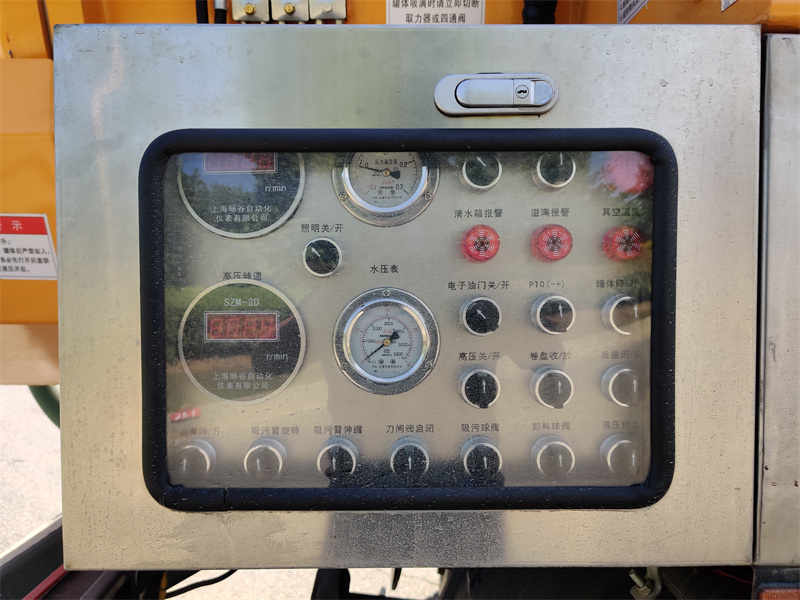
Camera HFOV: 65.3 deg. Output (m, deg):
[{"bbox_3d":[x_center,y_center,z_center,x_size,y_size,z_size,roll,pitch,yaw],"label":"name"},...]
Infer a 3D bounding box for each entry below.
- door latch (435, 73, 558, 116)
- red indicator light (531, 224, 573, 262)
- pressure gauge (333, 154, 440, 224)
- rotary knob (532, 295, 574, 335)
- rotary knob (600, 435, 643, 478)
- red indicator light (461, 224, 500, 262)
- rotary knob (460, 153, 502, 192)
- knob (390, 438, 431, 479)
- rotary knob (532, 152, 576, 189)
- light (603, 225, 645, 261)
[{"bbox_3d":[0.065,-0.140,0.426,0.085,0.029,0.016,0,2,0],"label":"door latch"},{"bbox_3d":[0.117,-0.043,0.479,0.029,0.029,0.019,0,2,0],"label":"red indicator light"},{"bbox_3d":[-0.011,-0.099,0.477,0.084,0.084,0.020,0,2,0],"label":"pressure gauge"},{"bbox_3d":[0.118,0.011,0.476,0.030,0.030,0.028,0,2,0],"label":"rotary knob"},{"bbox_3d":[0.172,0.122,0.479,0.030,0.030,0.028,0,2,0],"label":"rotary knob"},{"bbox_3d":[0.062,-0.043,0.479,0.029,0.029,0.019,0,2,0],"label":"red indicator light"},{"bbox_3d":[0.062,-0.098,0.473,0.030,0.030,0.028,0,2,0],"label":"rotary knob"},{"bbox_3d":[0.008,0.123,0.479,0.030,0.030,0.028,0,2,0],"label":"knob"},{"bbox_3d":[0.117,-0.099,0.473,0.030,0.030,0.028,0,2,0],"label":"rotary knob"},{"bbox_3d":[0.172,-0.044,0.479,0.029,0.029,0.019,0,2,0],"label":"light"}]

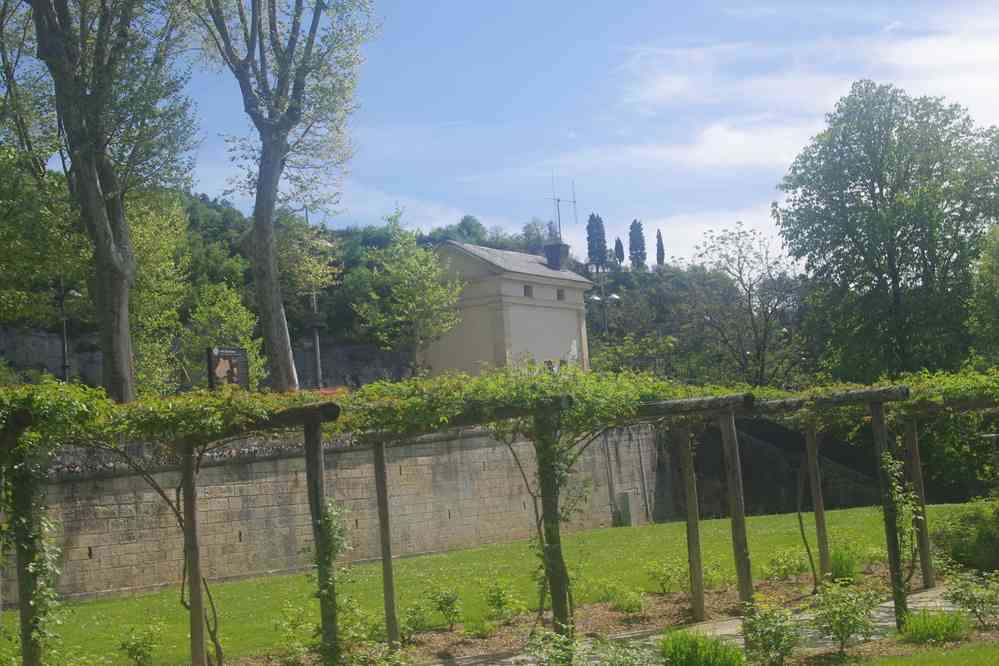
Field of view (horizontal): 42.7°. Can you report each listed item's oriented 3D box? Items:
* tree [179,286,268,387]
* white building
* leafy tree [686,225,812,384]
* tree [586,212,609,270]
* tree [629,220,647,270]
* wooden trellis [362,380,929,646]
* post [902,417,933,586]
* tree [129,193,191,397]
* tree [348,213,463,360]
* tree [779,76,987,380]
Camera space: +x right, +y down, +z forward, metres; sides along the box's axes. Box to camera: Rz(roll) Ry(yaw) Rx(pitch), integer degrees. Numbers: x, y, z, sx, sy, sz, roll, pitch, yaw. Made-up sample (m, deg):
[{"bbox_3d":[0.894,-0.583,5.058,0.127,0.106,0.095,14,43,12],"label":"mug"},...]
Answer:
[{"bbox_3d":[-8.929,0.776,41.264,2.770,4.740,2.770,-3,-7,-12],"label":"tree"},{"bbox_3d":[0.205,0.086,51.271,4.700,7.220,5.700,-9,-8,37],"label":"white building"},{"bbox_3d":[9.243,-0.935,47.343,4.330,6.558,4.330,-6,-7,11],"label":"leafy tree"},{"bbox_3d":[14.816,-13.450,192.702,3.209,9.622,3.209,-5,-7,5],"label":"tree"},{"bbox_3d":[20.842,-13.063,192.605,2.626,8.544,2.626,-5,-7,6],"label":"tree"},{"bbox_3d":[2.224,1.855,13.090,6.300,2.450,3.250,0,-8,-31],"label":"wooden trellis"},{"bbox_3d":[5.309,2.100,16.120,0.150,2.200,0.150,0,-8,-31],"label":"post"},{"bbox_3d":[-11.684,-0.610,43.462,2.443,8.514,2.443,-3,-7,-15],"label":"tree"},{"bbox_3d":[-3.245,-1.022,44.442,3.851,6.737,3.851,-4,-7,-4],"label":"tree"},{"bbox_3d":[13.761,-2.950,45.523,7.325,12.414,7.325,-6,-7,17],"label":"tree"}]

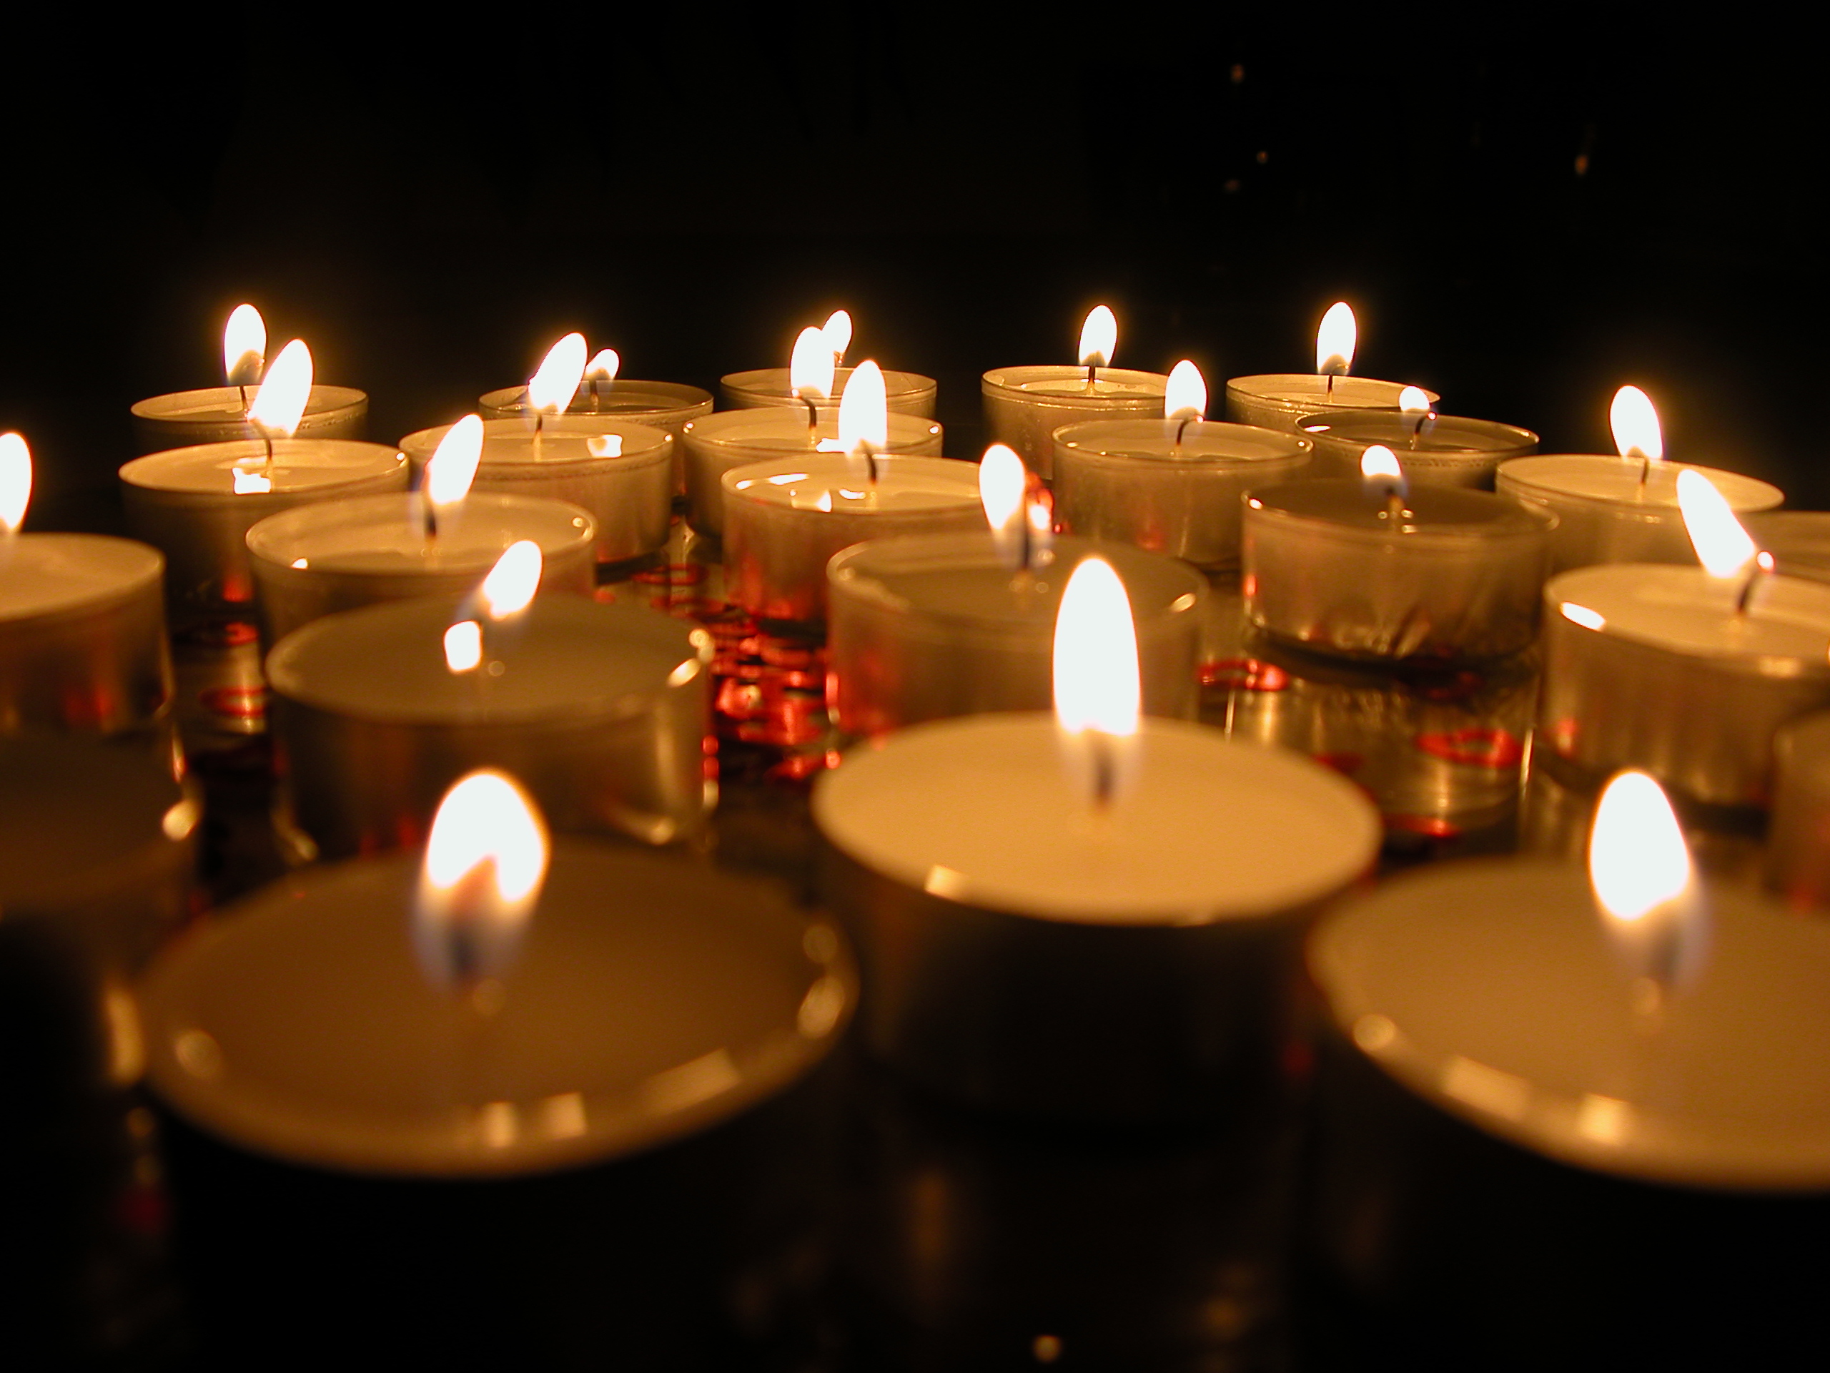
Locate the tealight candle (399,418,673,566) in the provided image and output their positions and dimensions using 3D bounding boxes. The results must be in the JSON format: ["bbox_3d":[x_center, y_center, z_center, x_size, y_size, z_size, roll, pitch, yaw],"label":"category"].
[{"bbox_3d":[-0.055,-0.028,0.269,0.038,0.016,0.038,1,17,0],"label":"tealight candle"}]

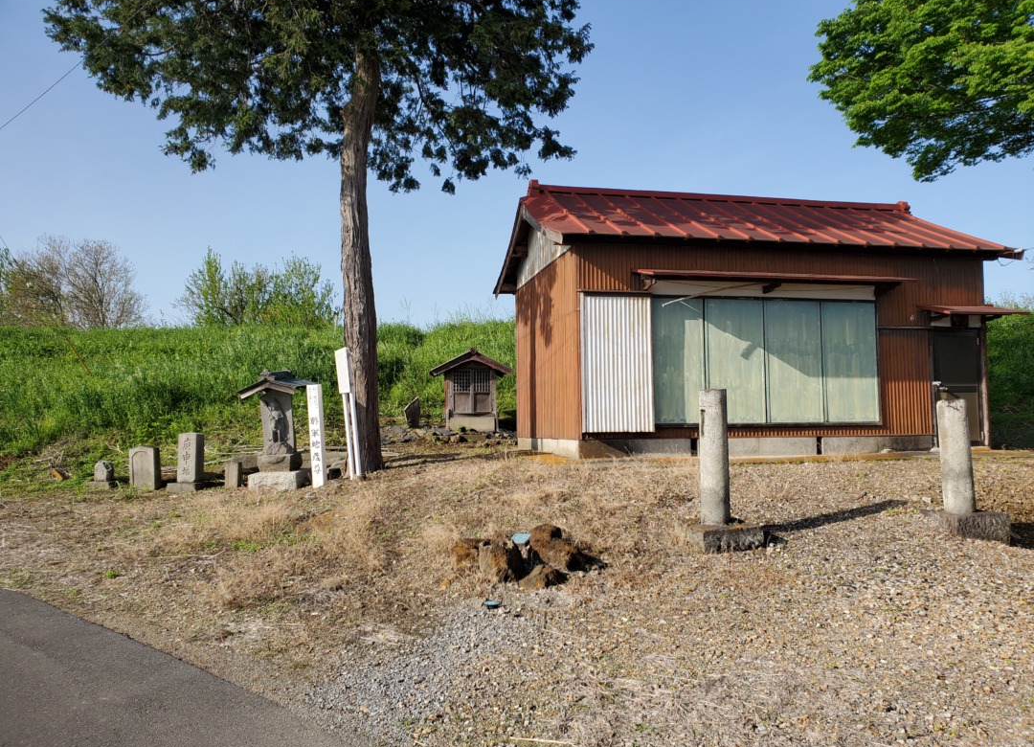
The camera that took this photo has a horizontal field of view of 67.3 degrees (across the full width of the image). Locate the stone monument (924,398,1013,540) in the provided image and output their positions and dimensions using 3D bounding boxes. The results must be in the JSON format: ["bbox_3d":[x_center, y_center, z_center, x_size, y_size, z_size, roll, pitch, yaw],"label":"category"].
[{"bbox_3d":[3.983,0.853,6.969,0.544,1.304,0.436,0,-4,-12],"label":"stone monument"}]

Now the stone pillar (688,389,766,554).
[{"bbox_3d":[1.701,0.788,6.494,0.523,1.315,0.436,0,-4,-12],"label":"stone pillar"}]

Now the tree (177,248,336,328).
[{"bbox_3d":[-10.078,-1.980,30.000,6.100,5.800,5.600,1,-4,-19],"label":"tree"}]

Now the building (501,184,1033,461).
[{"bbox_3d":[3.773,-0.970,13.411,7.395,4.563,5.212,0,-4,-12],"label":"building"}]

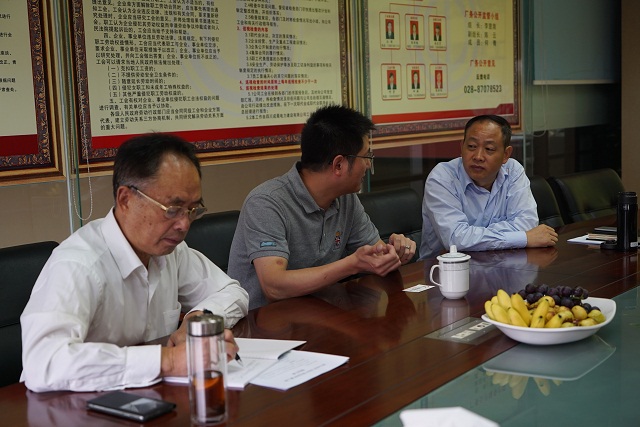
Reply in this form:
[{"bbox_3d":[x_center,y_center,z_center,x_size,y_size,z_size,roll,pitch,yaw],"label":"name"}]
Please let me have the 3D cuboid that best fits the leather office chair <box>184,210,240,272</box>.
[{"bbox_3d":[-0.161,0.470,2.812,0.600,0.930,0.620,-8,9,-41],"label":"leather office chair"}]

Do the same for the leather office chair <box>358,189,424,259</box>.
[{"bbox_3d":[0.391,0.382,3.379,0.600,0.930,0.620,-8,8,-38],"label":"leather office chair"}]

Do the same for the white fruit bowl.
[{"bbox_3d":[0.491,0.228,1.856,0.250,0.062,0.245,3,8,37],"label":"white fruit bowl"}]

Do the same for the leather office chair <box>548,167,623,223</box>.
[{"bbox_3d":[1.369,0.286,3.865,0.580,0.930,0.620,-6,8,-32],"label":"leather office chair"}]

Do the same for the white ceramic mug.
[{"bbox_3d":[0.332,0.149,2.246,0.110,0.138,0.090,-2,7,0],"label":"white ceramic mug"}]

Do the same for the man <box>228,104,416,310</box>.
[{"bbox_3d":[-0.023,0.298,2.551,0.600,1.200,0.570,3,8,37],"label":"man"}]

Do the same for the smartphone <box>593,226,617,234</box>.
[{"bbox_3d":[1.111,0.065,3.259,0.145,0.010,0.075,3,9,40],"label":"smartphone"}]

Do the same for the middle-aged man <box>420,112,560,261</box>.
[{"bbox_3d":[0.594,0.220,3.179,0.540,1.150,0.600,-4,7,-14],"label":"middle-aged man"}]

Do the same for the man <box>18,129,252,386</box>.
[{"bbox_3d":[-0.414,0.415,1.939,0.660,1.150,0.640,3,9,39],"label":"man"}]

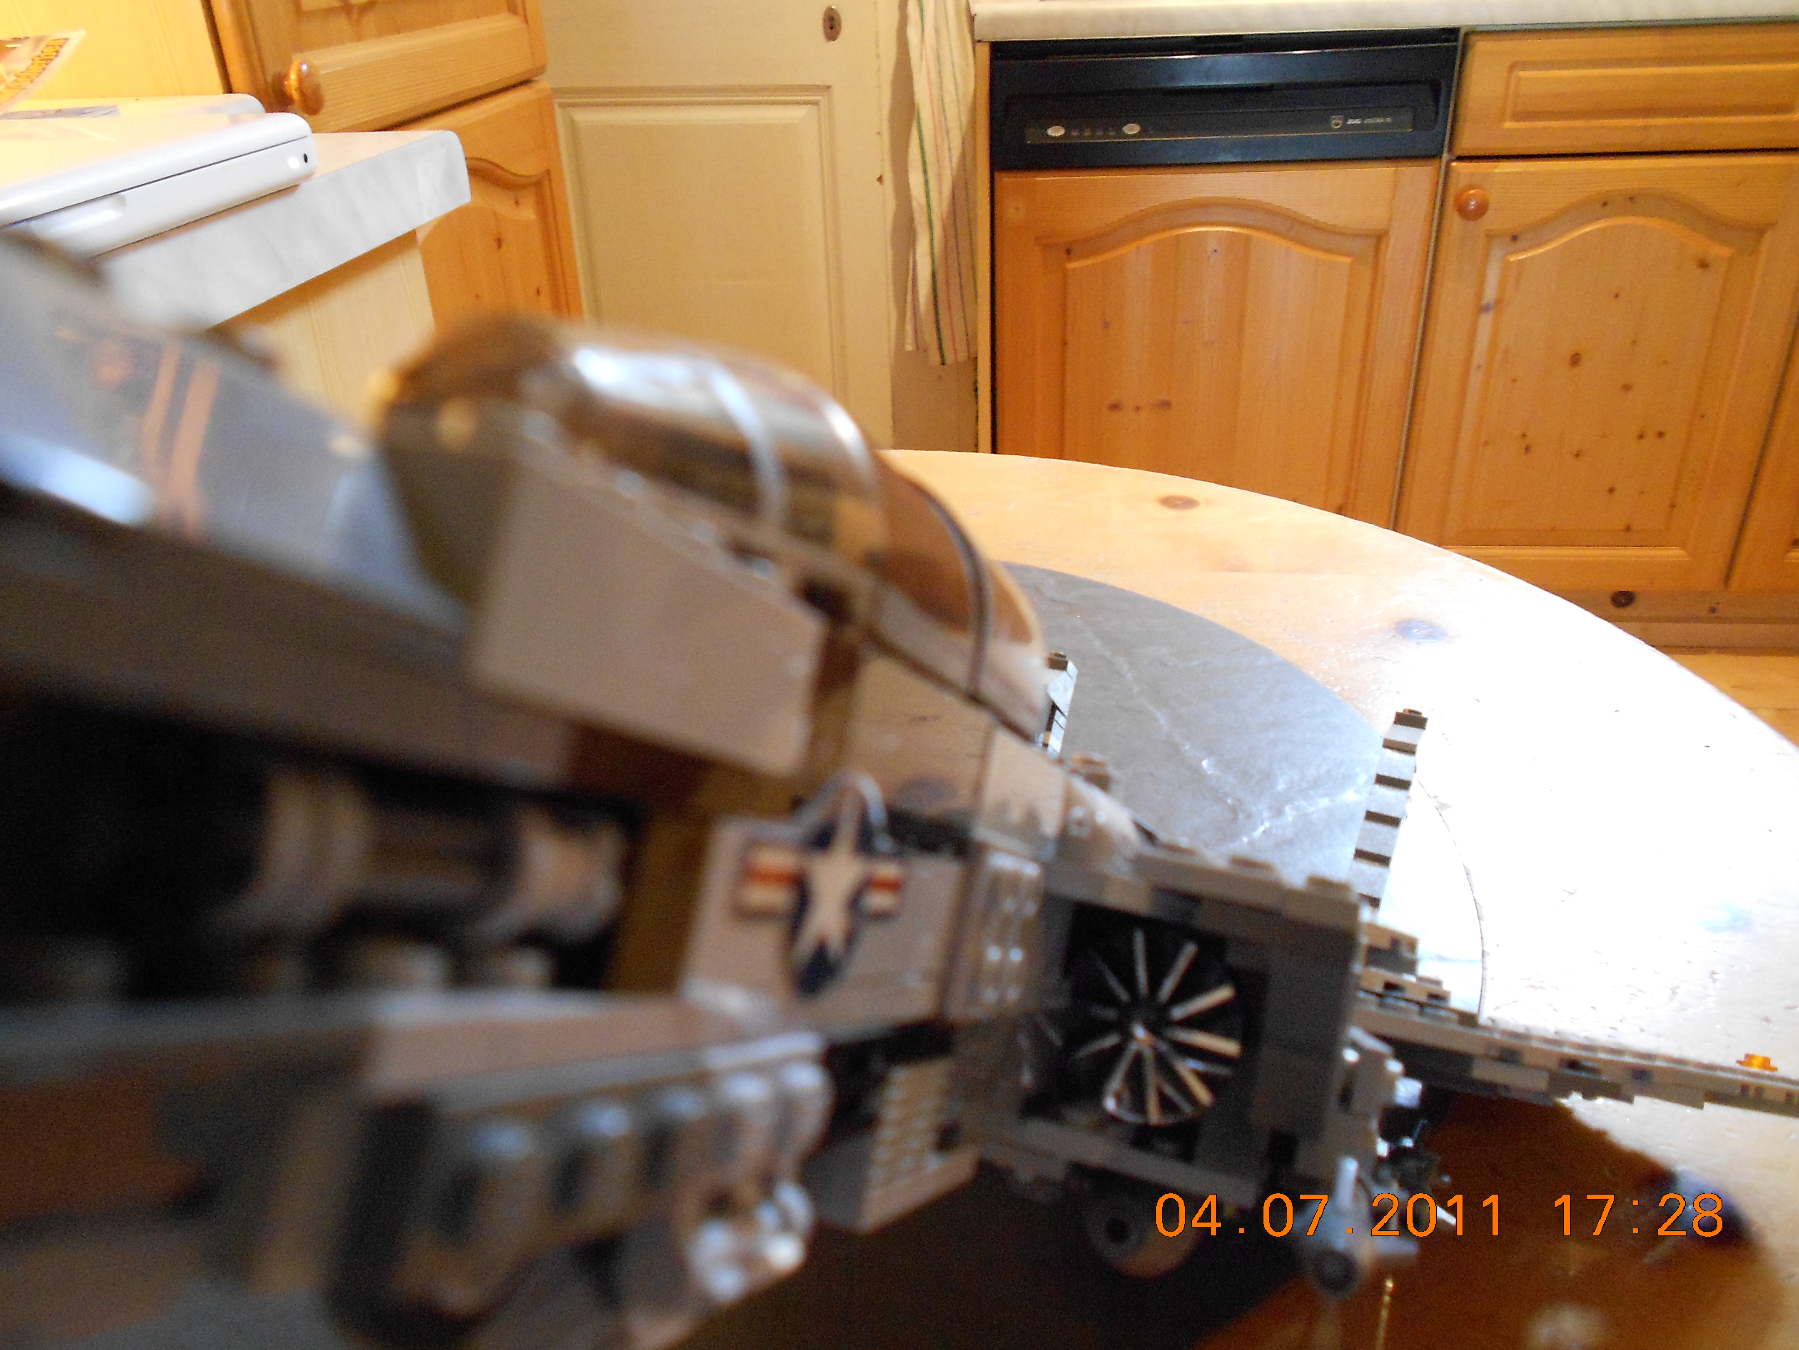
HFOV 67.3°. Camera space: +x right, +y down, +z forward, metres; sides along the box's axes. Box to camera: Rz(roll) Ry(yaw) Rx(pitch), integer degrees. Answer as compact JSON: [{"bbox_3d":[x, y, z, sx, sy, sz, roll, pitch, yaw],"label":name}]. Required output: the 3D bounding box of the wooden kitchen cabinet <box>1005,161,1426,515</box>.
[{"bbox_3d":[0.461,-0.531,2.205,0.595,0.625,0.530,1,27,5],"label":"wooden kitchen cabinet"}]

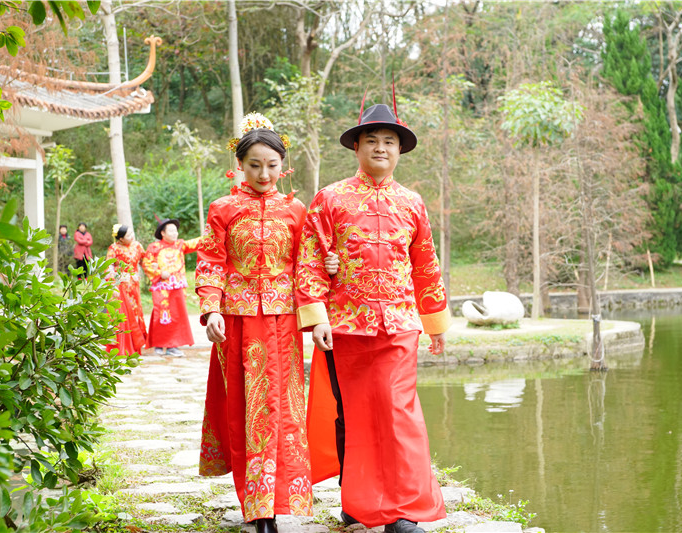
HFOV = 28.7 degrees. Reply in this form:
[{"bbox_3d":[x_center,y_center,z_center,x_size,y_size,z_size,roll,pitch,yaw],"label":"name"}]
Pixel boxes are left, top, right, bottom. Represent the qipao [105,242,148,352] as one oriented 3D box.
[{"bbox_3d":[-2.736,0.395,17.000,0.540,1.450,0.500,0,0,-27],"label":"qipao"}]

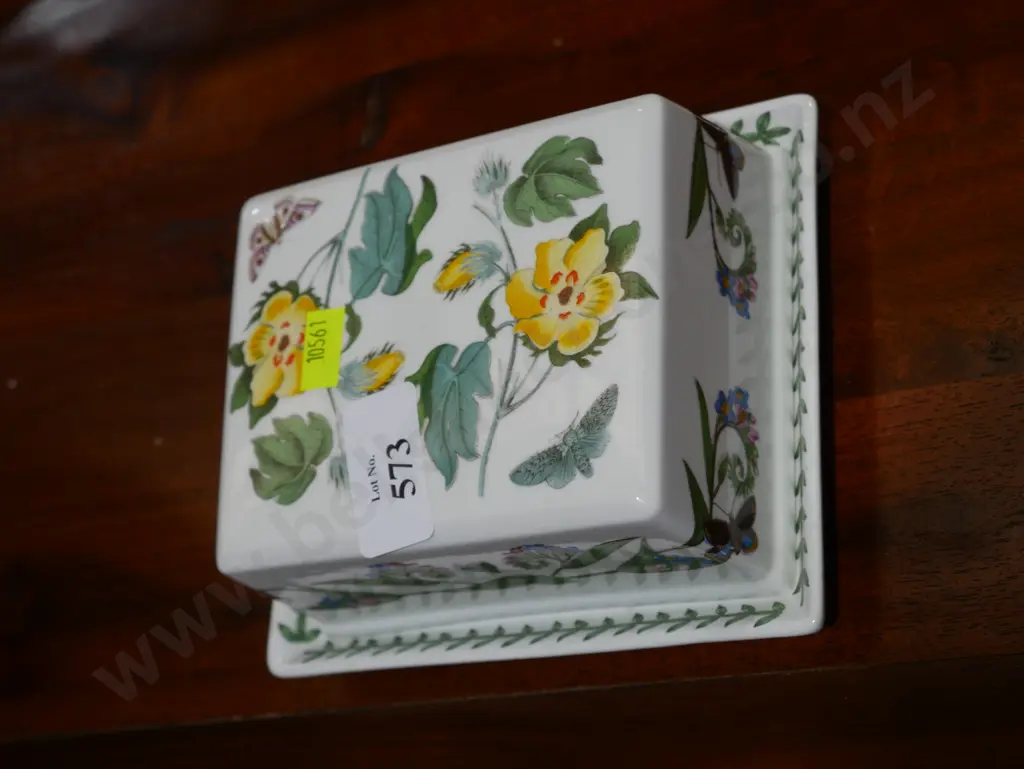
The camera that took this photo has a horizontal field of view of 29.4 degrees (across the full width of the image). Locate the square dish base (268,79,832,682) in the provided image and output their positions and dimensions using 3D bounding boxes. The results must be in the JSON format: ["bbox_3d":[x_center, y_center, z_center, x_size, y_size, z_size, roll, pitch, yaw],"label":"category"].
[{"bbox_3d":[0.011,0.006,0.621,0.196,0.020,0.166,-10,68,31],"label":"square dish base"}]

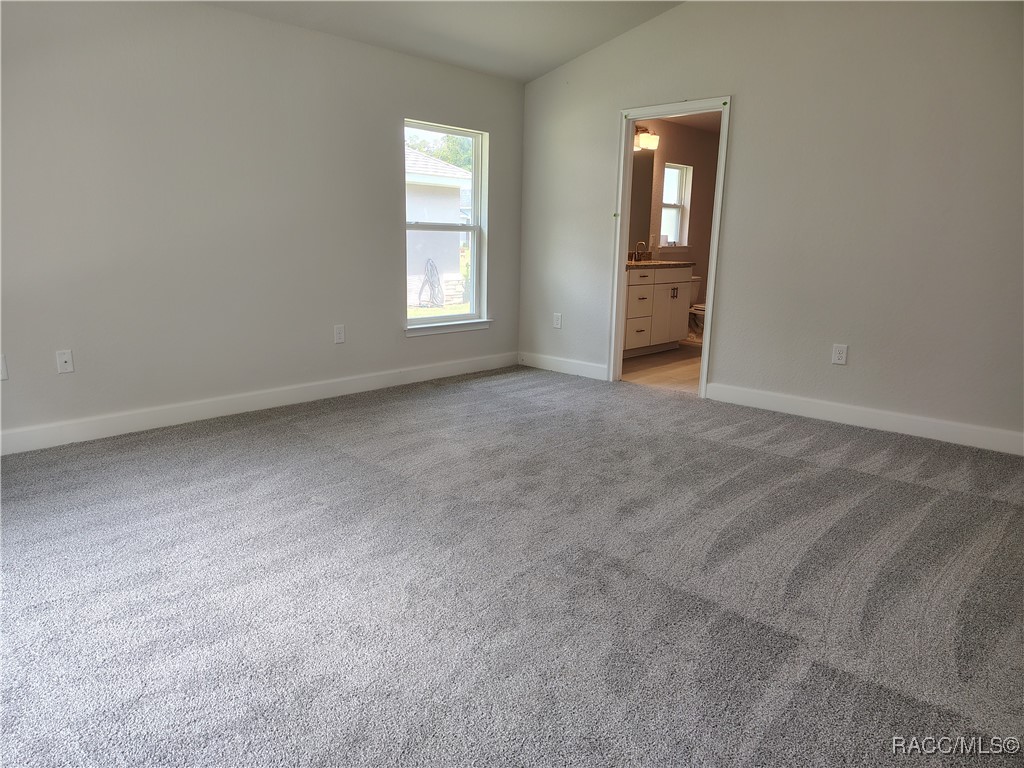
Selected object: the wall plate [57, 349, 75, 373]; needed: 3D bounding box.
[{"bbox_3d":[-2.401,-0.117,3.821,0.008,0.119,0.071,12,16,41],"label":"wall plate"}]

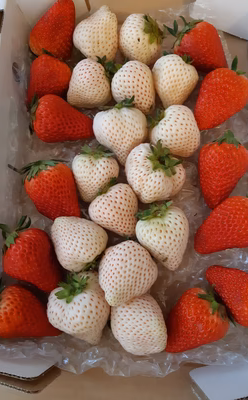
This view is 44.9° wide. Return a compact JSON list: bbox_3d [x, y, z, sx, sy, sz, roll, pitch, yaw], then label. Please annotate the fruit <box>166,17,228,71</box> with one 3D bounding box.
[{"bbox_3d":[0.070,-0.146,0.284,0.043,0.040,0.056,-42,80,-6],"label":"fruit"}]

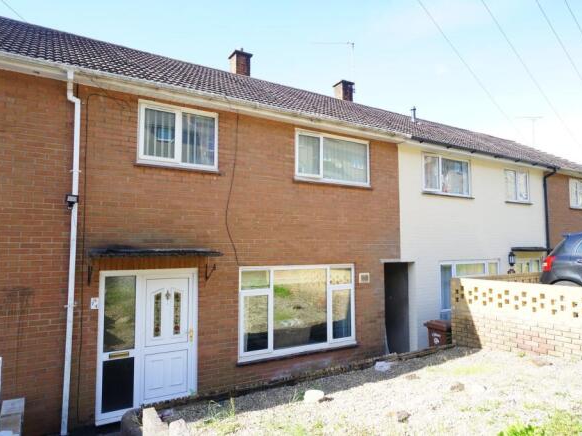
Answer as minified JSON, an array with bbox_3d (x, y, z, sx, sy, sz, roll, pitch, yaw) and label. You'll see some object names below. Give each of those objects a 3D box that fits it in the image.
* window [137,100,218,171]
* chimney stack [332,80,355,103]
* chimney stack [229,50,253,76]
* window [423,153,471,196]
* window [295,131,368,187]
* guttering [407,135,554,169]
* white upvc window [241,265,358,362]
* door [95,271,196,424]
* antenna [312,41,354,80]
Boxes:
[{"bbox_3d":[-1.773,-1.283,6.108,1.263,0.975,0.100,2,-5,-31],"label":"window"},{"bbox_3d":[1.759,-4.096,12.683,0.500,0.640,0.540,2,-5,-31],"label":"chimney stack"},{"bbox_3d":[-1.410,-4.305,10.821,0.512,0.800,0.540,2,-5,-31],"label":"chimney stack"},{"bbox_3d":[3.850,-1.047,9.423,1.798,0.935,0.100,2,-5,-31],"label":"window"},{"bbox_3d":[0.868,-1.164,7.664,1.838,0.971,0.100,2,-5,-31],"label":"window"},{"bbox_3d":[5.428,-1.639,10.041,6.439,0.120,0.120,2,-5,-31],"label":"guttering"},{"bbox_3d":[0.198,1.665,7.048,2.492,1.575,0.100,2,-5,-31],"label":"white upvc window"},{"bbox_3d":[-2.085,1.819,5.684,1.408,2.083,0.100,2,-5,-31],"label":"door"},{"bbox_3d":[1.427,-5.269,13.004,1.502,1.449,0.300,0,-4,0],"label":"antenna"}]

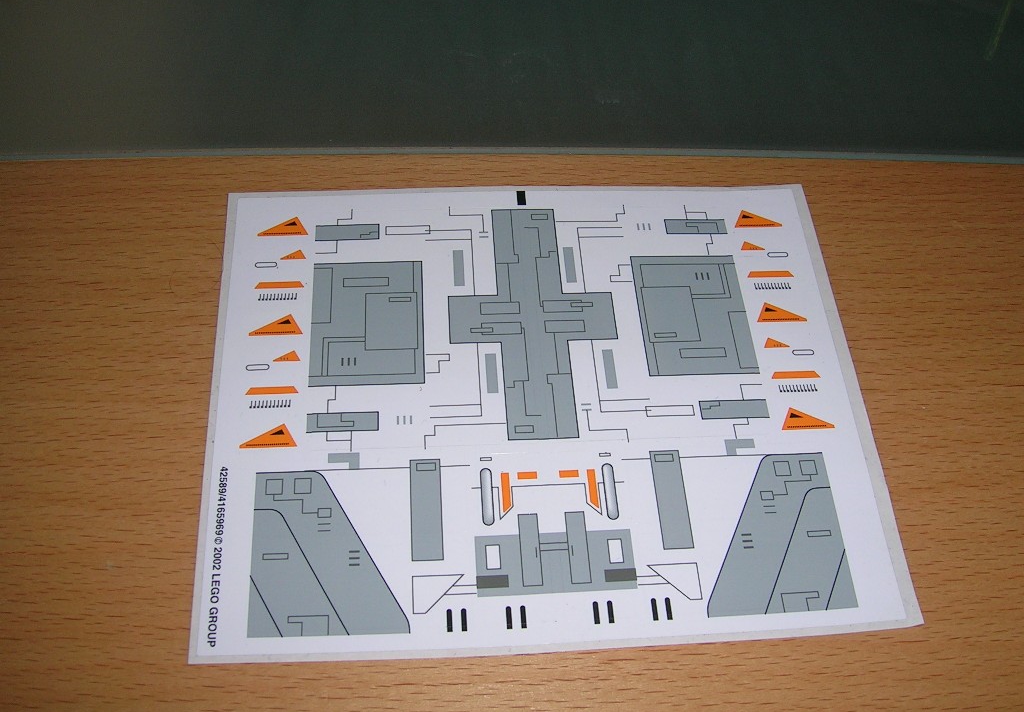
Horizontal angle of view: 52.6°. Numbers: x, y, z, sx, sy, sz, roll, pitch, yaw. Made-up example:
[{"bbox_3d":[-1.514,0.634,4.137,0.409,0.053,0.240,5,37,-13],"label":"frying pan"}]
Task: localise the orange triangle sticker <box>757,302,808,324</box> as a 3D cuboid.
[{"bbox_3d":[0.078,-0.013,0.300,0.015,0.001,0.007,-2,59,-5],"label":"orange triangle sticker"}]

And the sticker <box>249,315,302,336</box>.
[{"bbox_3d":[-0.066,-0.009,0.288,0.015,0.001,0.007,-2,59,-5],"label":"sticker"}]

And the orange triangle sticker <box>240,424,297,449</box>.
[{"bbox_3d":[-0.063,0.021,0.271,0.015,0.001,0.007,-2,59,-5],"label":"orange triangle sticker"}]

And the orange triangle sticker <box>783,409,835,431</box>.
[{"bbox_3d":[0.080,0.017,0.282,0.015,0.001,0.007,-2,59,-5],"label":"orange triangle sticker"}]

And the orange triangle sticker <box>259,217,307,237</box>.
[{"bbox_3d":[-0.068,-0.038,0.306,0.015,0.001,0.007,-2,59,-5],"label":"orange triangle sticker"}]

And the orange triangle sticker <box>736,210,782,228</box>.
[{"bbox_3d":[0.075,-0.042,0.318,0.015,0.001,0.007,-2,59,-5],"label":"orange triangle sticker"}]

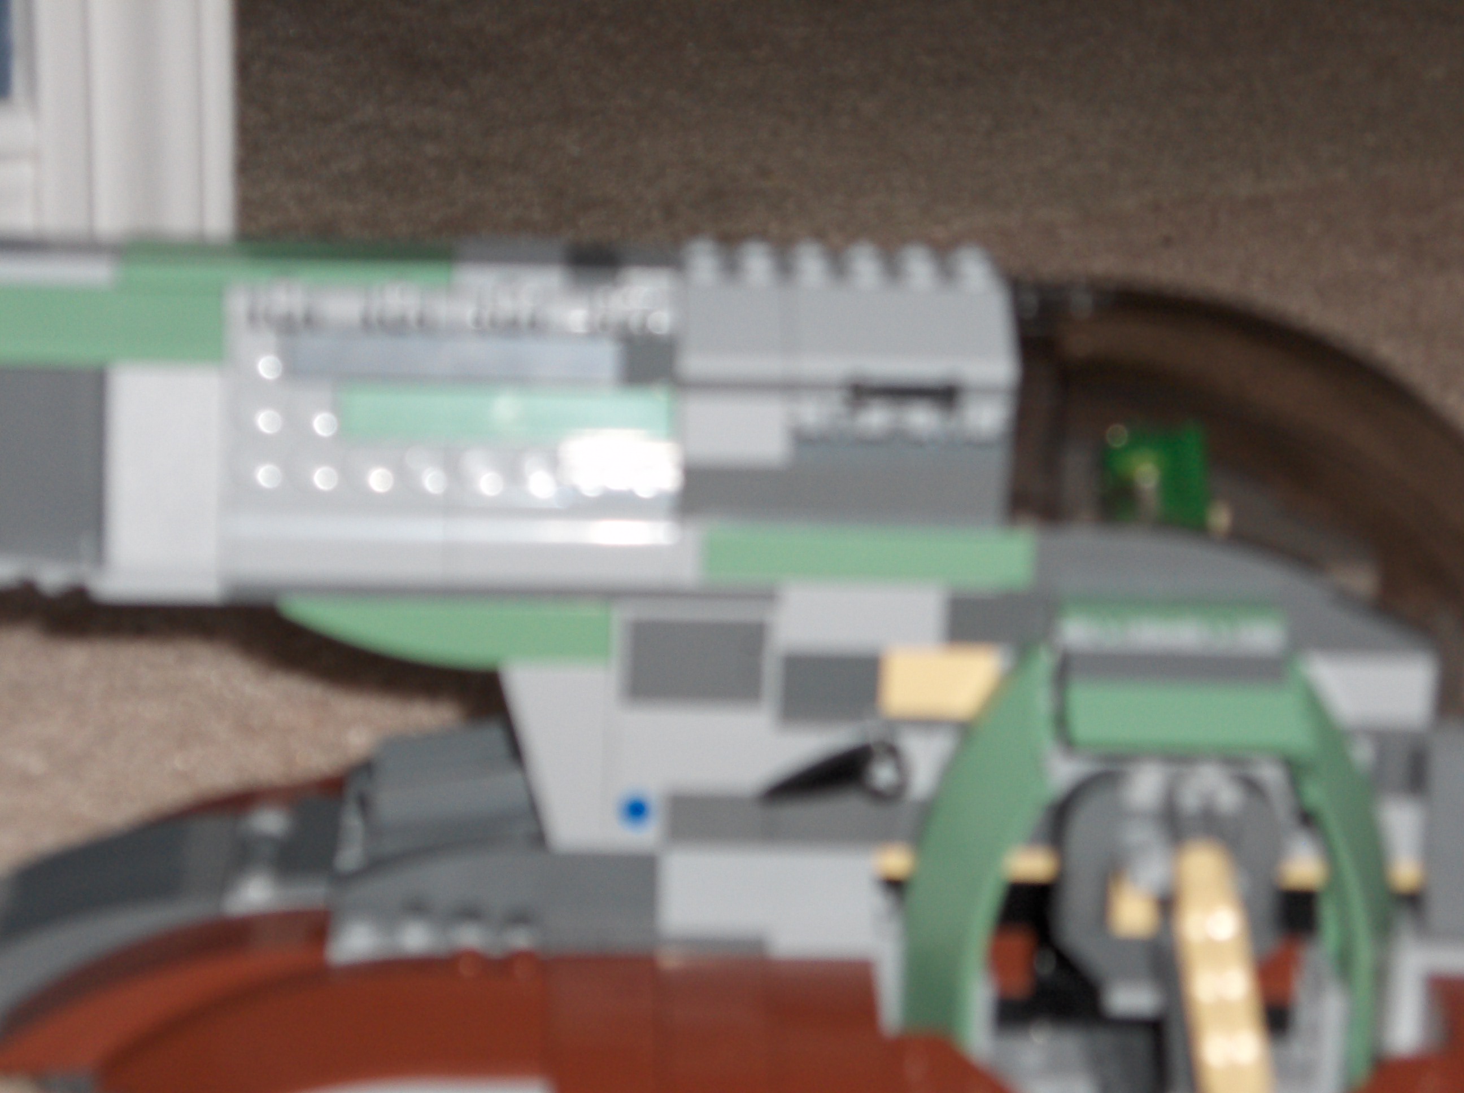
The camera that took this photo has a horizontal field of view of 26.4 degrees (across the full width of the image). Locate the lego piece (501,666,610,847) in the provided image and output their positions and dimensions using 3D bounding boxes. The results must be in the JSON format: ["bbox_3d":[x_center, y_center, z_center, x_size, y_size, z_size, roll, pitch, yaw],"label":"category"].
[{"bbox_3d":[-0.026,0.030,0.465,0.016,0.029,0.009,1,21,0],"label":"lego piece"}]

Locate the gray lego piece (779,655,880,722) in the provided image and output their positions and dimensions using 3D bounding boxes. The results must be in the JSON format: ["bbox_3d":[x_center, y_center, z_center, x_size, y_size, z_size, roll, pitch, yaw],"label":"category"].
[{"bbox_3d":[0.014,0.020,0.462,0.016,0.010,0.009,1,21,0],"label":"gray lego piece"}]

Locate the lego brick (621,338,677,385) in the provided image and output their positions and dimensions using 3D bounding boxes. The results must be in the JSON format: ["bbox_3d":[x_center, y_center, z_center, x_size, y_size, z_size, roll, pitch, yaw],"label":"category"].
[{"bbox_3d":[-0.012,-0.027,0.450,0.008,0.008,0.004,1,7,0],"label":"lego brick"}]

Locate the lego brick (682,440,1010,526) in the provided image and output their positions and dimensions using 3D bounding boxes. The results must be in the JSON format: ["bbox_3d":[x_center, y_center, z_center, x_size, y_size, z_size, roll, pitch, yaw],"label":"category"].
[{"bbox_3d":[0.017,-0.009,0.459,0.048,0.010,0.009,1,21,0],"label":"lego brick"}]

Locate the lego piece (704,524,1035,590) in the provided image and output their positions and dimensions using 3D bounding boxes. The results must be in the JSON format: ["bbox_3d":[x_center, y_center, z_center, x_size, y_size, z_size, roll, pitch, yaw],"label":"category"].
[{"bbox_3d":[0.020,0.000,0.454,0.048,0.010,0.009,1,21,0],"label":"lego piece"}]

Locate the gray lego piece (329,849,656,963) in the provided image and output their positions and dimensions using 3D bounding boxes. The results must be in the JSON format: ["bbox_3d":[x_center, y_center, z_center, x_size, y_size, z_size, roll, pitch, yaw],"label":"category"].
[{"bbox_3d":[-0.035,0.051,0.456,0.048,0.016,0.010,1,7,0],"label":"gray lego piece"}]

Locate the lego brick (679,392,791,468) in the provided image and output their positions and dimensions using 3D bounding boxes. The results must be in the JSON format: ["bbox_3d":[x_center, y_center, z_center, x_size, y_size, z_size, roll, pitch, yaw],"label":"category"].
[{"bbox_3d":[0.000,-0.017,0.457,0.016,0.010,0.008,1,4,0],"label":"lego brick"}]

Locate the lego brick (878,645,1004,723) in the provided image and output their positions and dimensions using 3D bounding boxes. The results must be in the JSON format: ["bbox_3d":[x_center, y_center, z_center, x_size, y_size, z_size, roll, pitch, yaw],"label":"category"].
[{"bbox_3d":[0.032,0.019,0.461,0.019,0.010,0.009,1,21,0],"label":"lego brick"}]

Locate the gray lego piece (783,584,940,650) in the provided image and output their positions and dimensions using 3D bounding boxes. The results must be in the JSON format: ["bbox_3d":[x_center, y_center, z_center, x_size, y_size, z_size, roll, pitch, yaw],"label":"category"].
[{"bbox_3d":[0.019,0.010,0.450,0.024,0.010,0.008,1,5,0],"label":"gray lego piece"}]

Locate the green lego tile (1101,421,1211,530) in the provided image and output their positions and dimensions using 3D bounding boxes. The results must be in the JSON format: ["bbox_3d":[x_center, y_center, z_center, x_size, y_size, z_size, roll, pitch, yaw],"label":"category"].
[{"bbox_3d":[0.065,-0.011,0.482,0.016,0.016,0.003,2,13,0],"label":"green lego tile"}]

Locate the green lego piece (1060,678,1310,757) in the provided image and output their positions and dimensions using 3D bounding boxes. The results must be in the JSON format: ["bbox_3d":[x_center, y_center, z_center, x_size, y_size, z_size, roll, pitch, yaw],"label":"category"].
[{"bbox_3d":[0.063,0.023,0.432,0.034,0.009,0.009,1,6,0],"label":"green lego piece"}]

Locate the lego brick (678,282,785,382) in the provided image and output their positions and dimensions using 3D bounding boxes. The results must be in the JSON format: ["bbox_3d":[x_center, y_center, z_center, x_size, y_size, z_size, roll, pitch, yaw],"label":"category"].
[{"bbox_3d":[0.000,-0.032,0.450,0.016,0.010,0.022,1,21,0],"label":"lego brick"}]

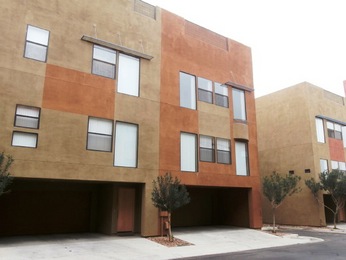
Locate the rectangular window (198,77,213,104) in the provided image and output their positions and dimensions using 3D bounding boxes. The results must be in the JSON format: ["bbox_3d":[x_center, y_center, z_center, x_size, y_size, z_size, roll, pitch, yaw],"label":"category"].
[{"bbox_3d":[1.952,-2.404,18.341,1.190,1.518,0.120,9,-16,-34],"label":"rectangular window"}]

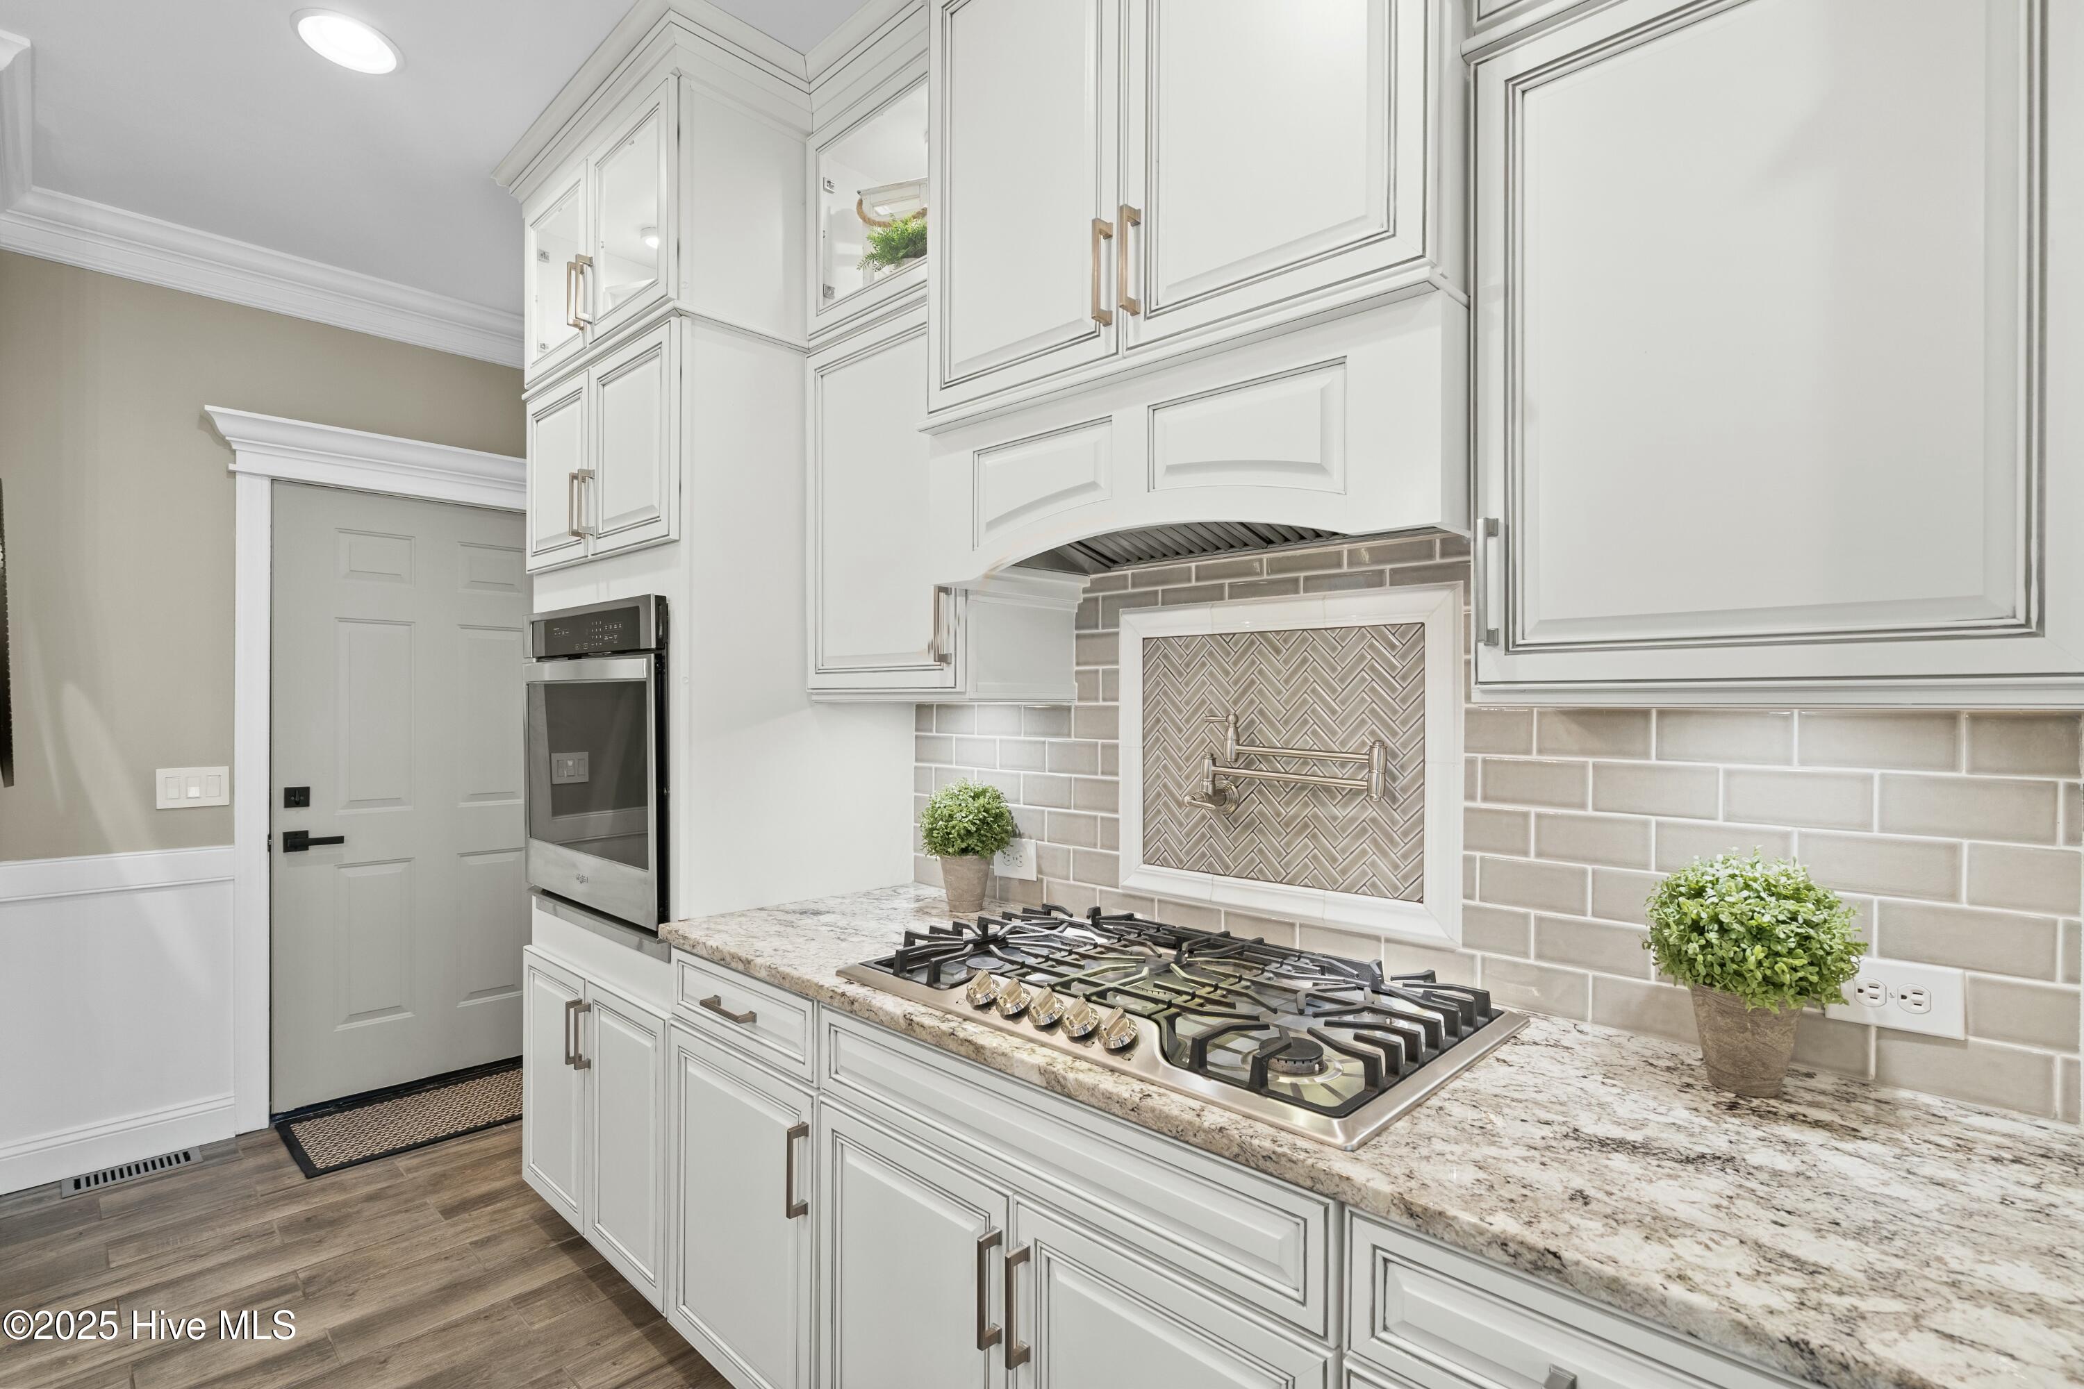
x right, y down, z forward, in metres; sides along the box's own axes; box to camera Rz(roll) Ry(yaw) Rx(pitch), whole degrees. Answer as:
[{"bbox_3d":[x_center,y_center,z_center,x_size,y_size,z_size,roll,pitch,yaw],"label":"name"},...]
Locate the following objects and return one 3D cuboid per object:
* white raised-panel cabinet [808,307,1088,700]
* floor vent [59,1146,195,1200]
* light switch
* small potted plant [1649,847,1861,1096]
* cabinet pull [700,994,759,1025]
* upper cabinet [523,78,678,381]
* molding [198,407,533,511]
[{"bbox_3d":[-0.238,-0.388,2.078,0.535,0.800,0.317,0,0,43],"label":"white raised-panel cabinet"},{"bbox_3d":[-2.646,1.387,2.700,0.142,0.010,0.288,0,0,43],"label":"floor vent"},{"bbox_3d":[-2.615,0.289,2.857,0.013,0.119,0.165,0,0,43],"label":"light switch"},{"bbox_3d":[0.860,0.335,1.119,0.210,0.277,0.210,0,0,43],"label":"small potted plant"},{"bbox_3d":[-0.580,0.581,1.711,0.145,0.012,0.034,0,0,43],"label":"cabinet pull"},{"bbox_3d":[-0.869,-1.049,2.425,0.860,0.485,0.605,0,0,43],"label":"upper cabinet"},{"bbox_3d":[-2.168,-0.782,3.282,0.097,0.185,1.203,0,0,43],"label":"molding"}]

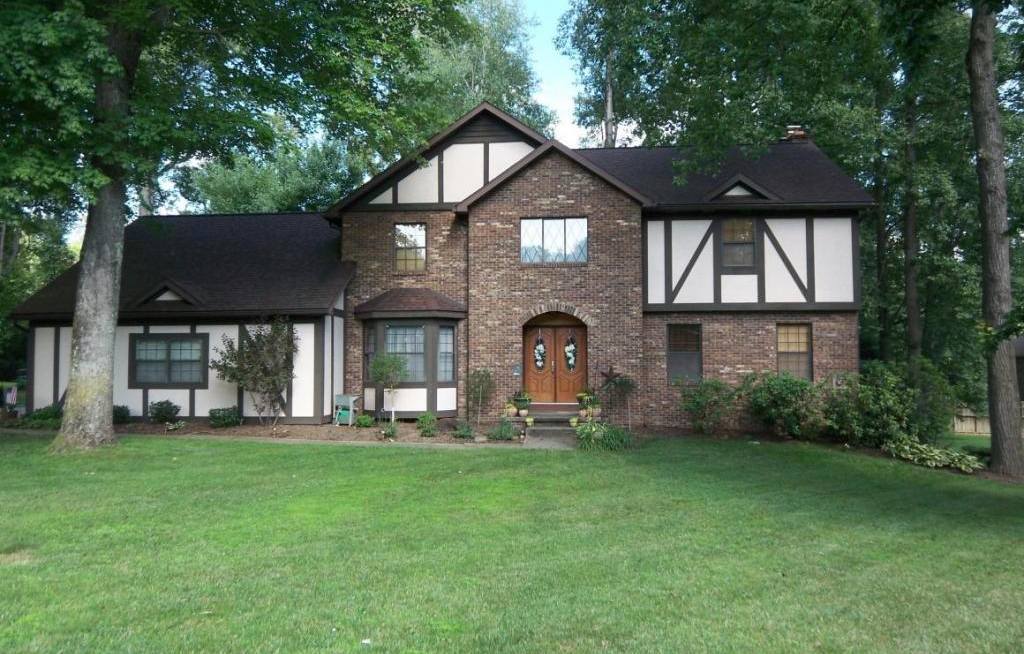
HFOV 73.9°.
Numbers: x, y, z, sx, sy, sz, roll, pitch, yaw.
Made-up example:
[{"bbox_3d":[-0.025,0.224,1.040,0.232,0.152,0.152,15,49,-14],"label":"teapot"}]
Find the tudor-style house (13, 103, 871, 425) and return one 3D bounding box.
[{"bbox_3d":[-1.530,-1.683,21.705,21.900,8.700,10.400,0,-2,5],"label":"tudor-style house"}]

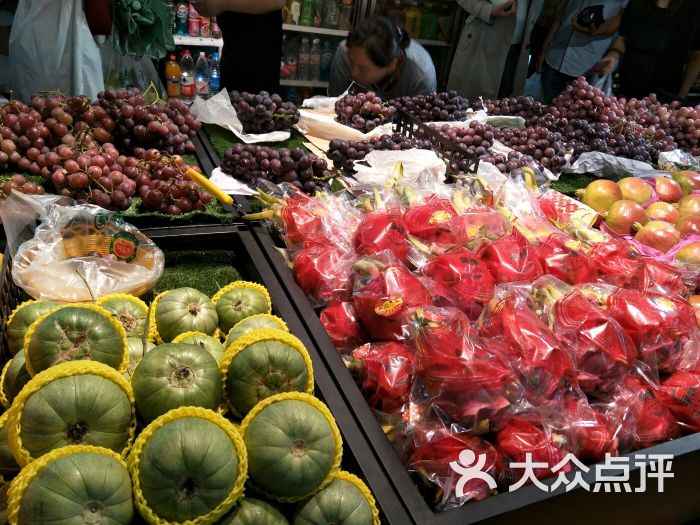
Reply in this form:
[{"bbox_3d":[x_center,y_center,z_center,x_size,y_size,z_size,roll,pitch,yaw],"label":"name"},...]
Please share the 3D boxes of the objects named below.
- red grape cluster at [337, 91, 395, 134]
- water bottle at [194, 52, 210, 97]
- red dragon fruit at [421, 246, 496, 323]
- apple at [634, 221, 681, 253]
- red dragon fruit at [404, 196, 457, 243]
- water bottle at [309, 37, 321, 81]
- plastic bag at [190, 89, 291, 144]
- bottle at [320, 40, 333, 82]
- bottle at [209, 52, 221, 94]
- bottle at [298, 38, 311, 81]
[{"bbox_3d":[0.036,-0.349,1.130,0.145,0.095,0.120,7,30,0],"label":"red grape cluster"},{"bbox_3d":[-0.690,-0.865,2.270,0.065,0.222,0.065,-3,32,-16],"label":"water bottle"},{"bbox_3d":[0.147,0.029,0.670,0.105,0.097,0.112,14,31,13],"label":"red dragon fruit"},{"bbox_3d":[0.596,-0.048,0.940,0.086,0.080,0.086,22,30,30],"label":"apple"},{"bbox_3d":[0.131,-0.071,0.800,0.100,0.092,0.108,12,31,8],"label":"red dragon fruit"},{"bbox_3d":[-0.194,-1.103,2.650,0.064,0.228,0.064,4,30,-6],"label":"water bottle"},{"bbox_3d":[-0.287,-0.382,1.270,0.250,0.090,0.180,5,30,0],"label":"plastic bag"},{"bbox_3d":[-0.140,-1.190,2.880,0.066,0.225,0.066,6,26,0],"label":"bottle"},{"bbox_3d":[-0.681,-0.949,2.450,0.065,0.222,0.065,5,30,0],"label":"bottle"},{"bbox_3d":[-0.270,-1.202,2.880,0.066,0.232,0.066,6,26,0],"label":"bottle"}]

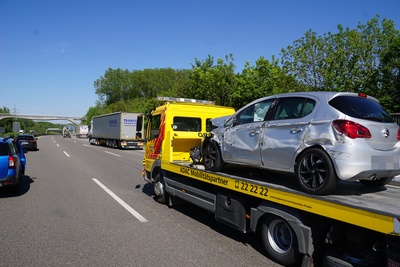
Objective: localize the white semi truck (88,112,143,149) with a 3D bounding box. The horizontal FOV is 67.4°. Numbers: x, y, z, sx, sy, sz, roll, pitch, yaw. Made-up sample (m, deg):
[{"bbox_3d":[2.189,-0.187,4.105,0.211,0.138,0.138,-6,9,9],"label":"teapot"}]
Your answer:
[{"bbox_3d":[-11.616,-0.321,39.646,2.550,4.000,16.400,1,0,-32],"label":"white semi truck"}]

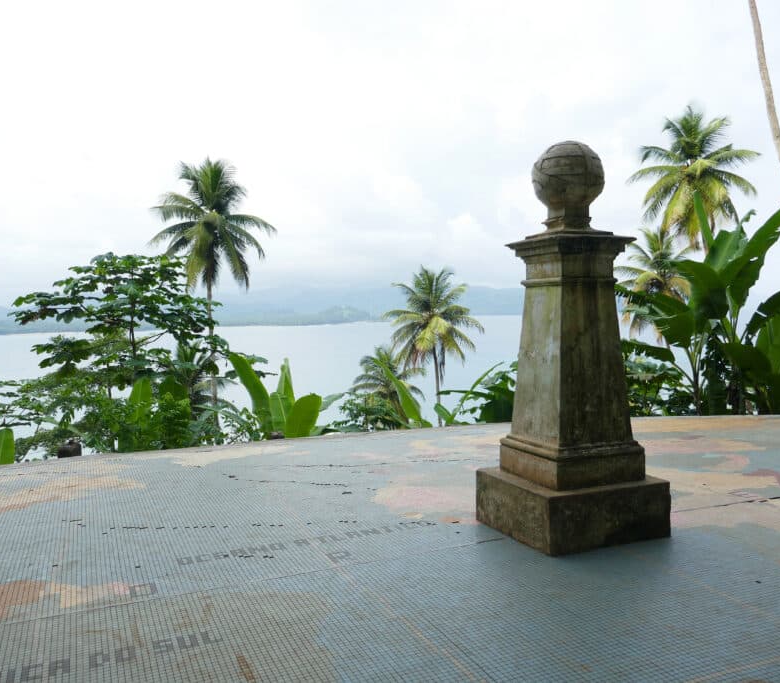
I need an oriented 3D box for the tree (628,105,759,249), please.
[{"bbox_3d":[14.557,-3.848,34.000,6.215,14.772,6.215,-1,3,0],"label":"tree"}]

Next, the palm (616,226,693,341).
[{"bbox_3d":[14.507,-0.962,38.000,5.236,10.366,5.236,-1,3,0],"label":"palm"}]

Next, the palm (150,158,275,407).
[{"bbox_3d":[-8.486,-2.127,34.000,5.928,13.242,5.928,-1,3,0],"label":"palm"}]

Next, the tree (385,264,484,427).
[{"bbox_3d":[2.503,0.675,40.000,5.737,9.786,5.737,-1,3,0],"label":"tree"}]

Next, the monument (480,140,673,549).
[{"bbox_3d":[1.230,-0.035,4.890,0.929,2.660,0.927,-2,3,-21],"label":"monument"}]

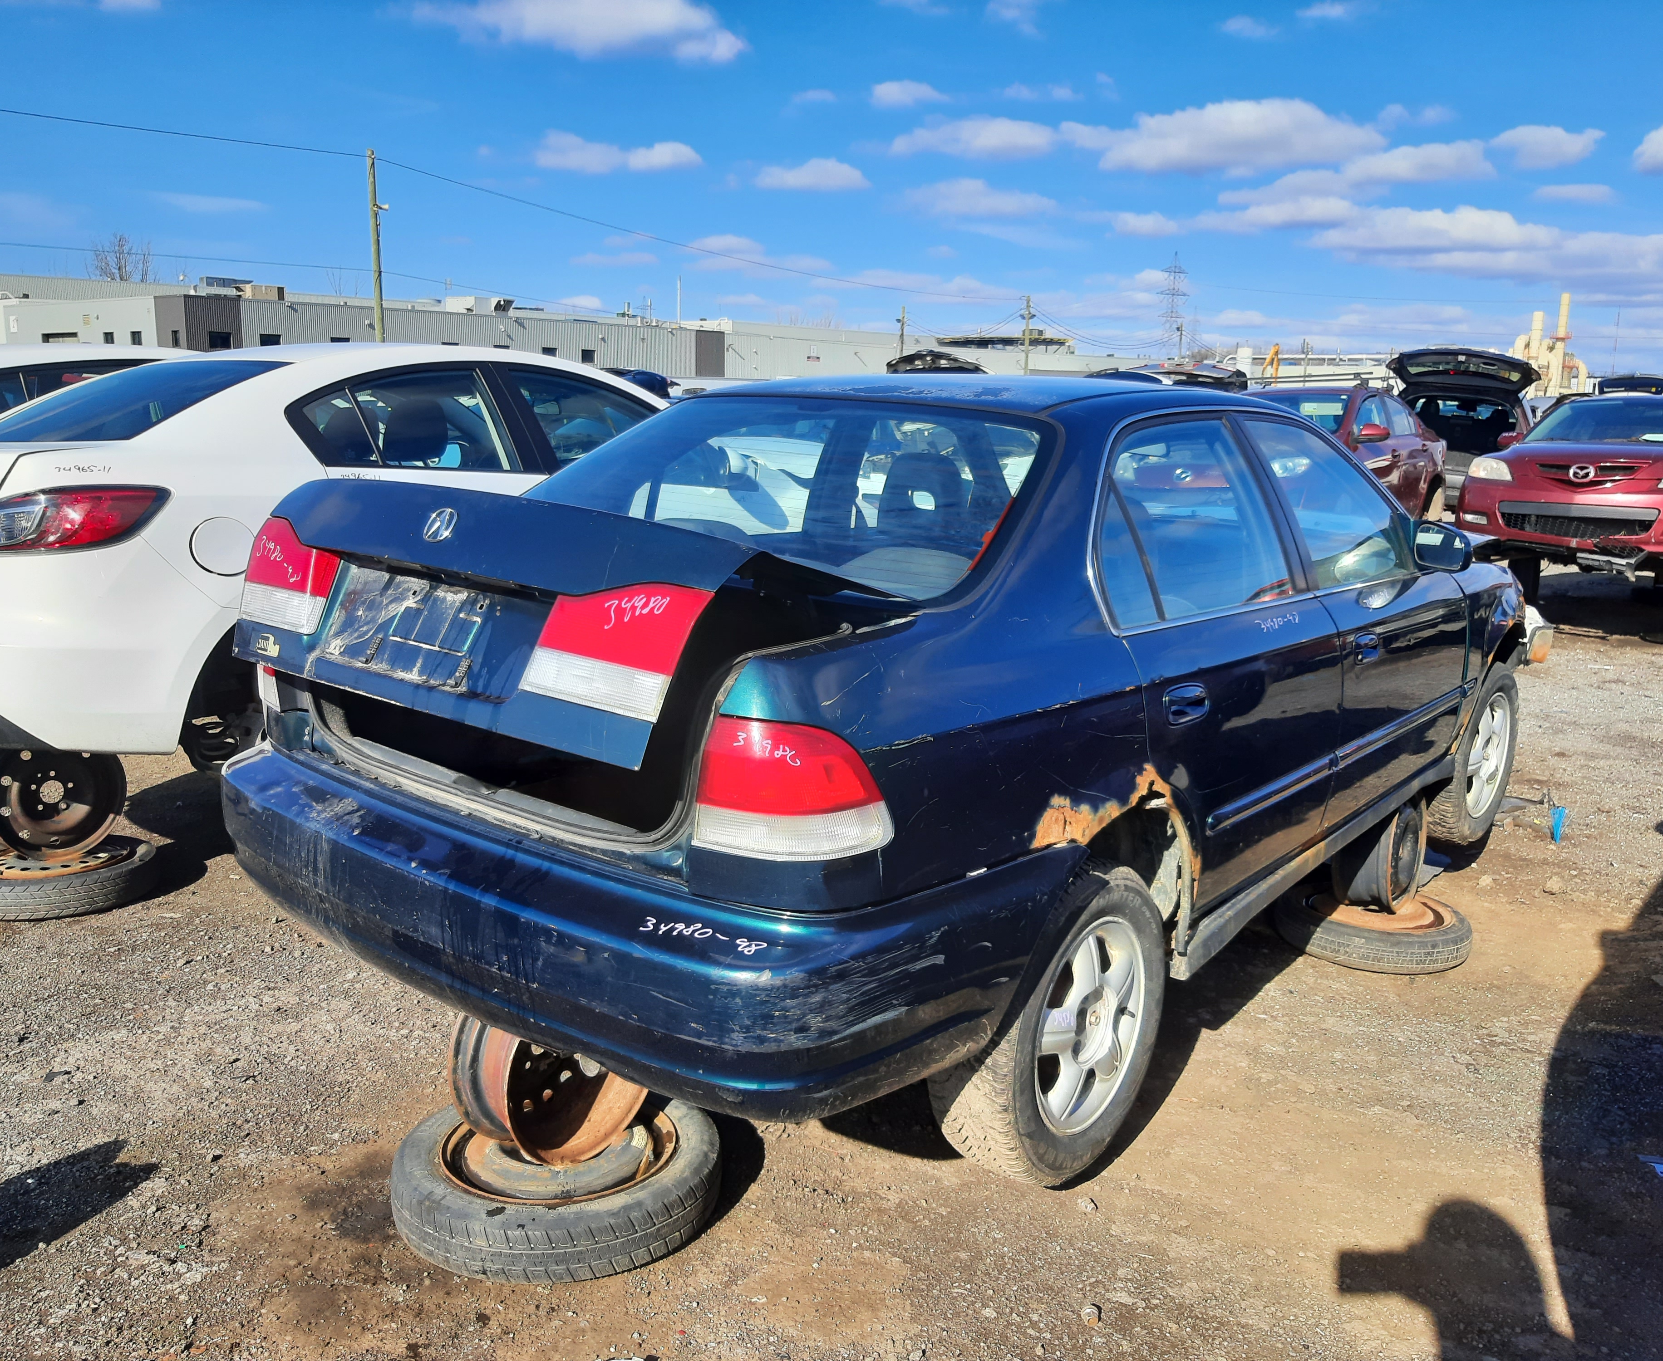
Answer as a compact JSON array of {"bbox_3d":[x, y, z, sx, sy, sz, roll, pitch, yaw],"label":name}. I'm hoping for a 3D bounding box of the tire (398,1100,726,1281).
[{"bbox_3d":[-0.503,0.908,2.529,0.594,0.128,0.594,1,11,0],"label":"tire"}]

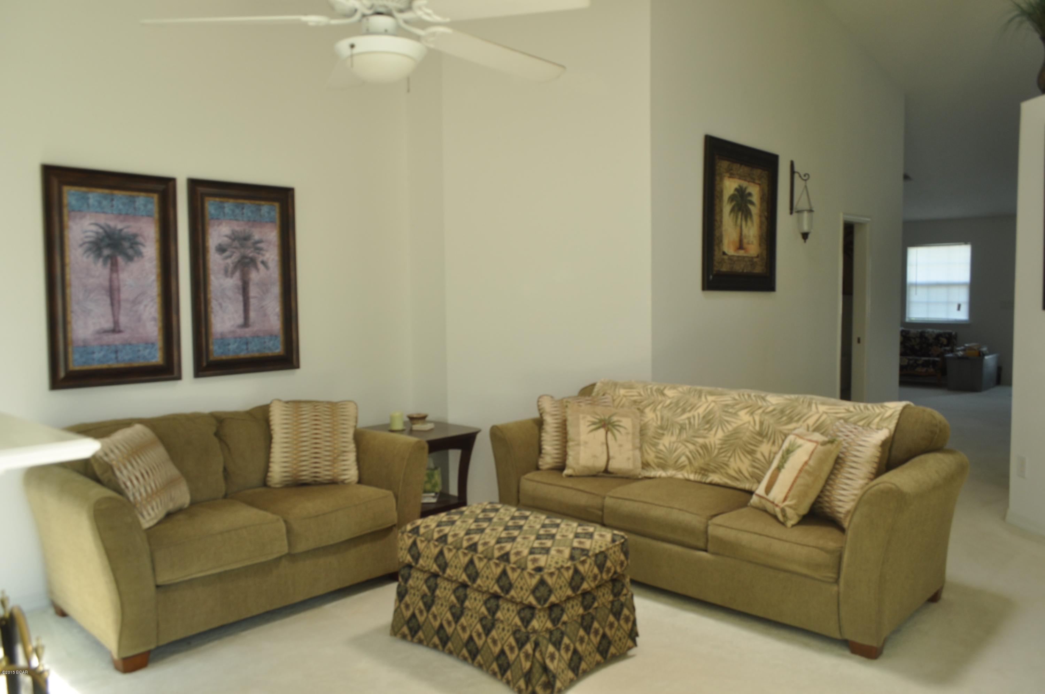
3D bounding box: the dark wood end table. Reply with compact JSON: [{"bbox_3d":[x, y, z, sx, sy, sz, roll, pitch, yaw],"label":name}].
[{"bbox_3d":[-0.659,0.811,4.750,0.595,0.616,0.581,3,5,45],"label":"dark wood end table"}]

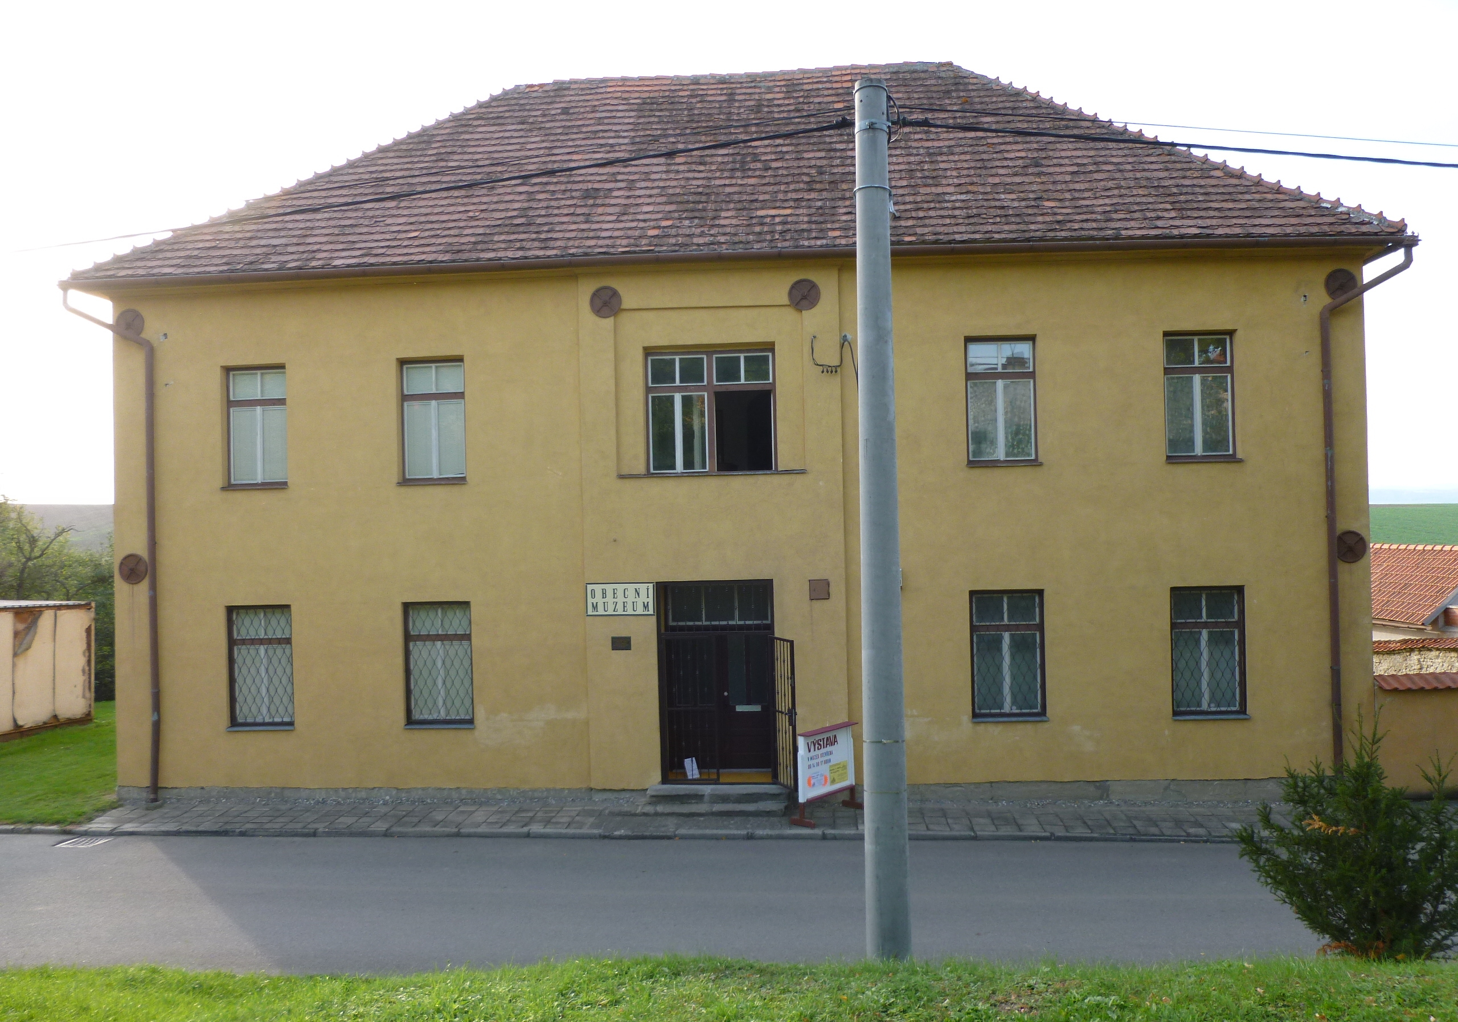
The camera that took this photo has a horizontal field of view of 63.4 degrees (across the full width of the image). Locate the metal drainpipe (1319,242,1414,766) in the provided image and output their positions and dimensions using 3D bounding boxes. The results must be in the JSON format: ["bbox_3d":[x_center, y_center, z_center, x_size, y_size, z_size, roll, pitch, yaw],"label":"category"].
[{"bbox_3d":[9.064,0.159,16.574,1.130,7.700,0.500,-1,0,4],"label":"metal drainpipe"}]

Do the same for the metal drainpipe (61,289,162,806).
[{"bbox_3d":[-9.205,0.552,17.624,1.213,7.700,0.570,-1,-1,4],"label":"metal drainpipe"}]

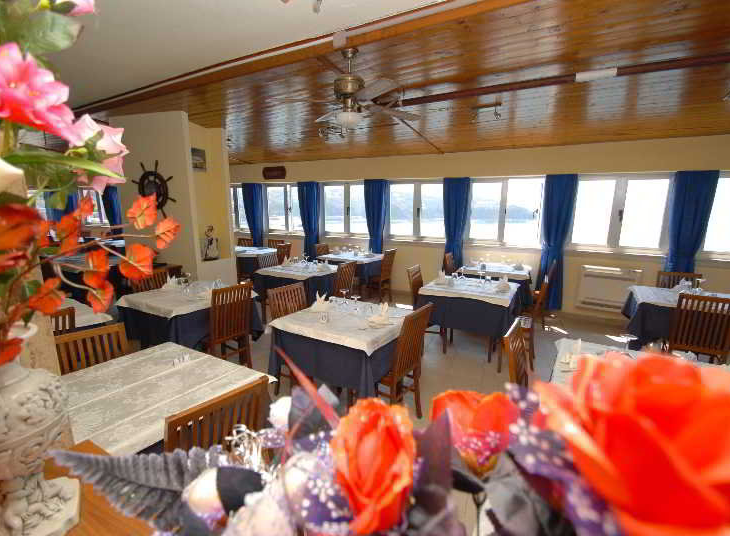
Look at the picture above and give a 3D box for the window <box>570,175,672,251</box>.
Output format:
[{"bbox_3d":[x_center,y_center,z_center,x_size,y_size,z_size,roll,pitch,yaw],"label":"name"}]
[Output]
[{"bbox_3d":[3.928,-0.851,5.199,1.280,1.144,0.088,6,11,29],"label":"window"}]

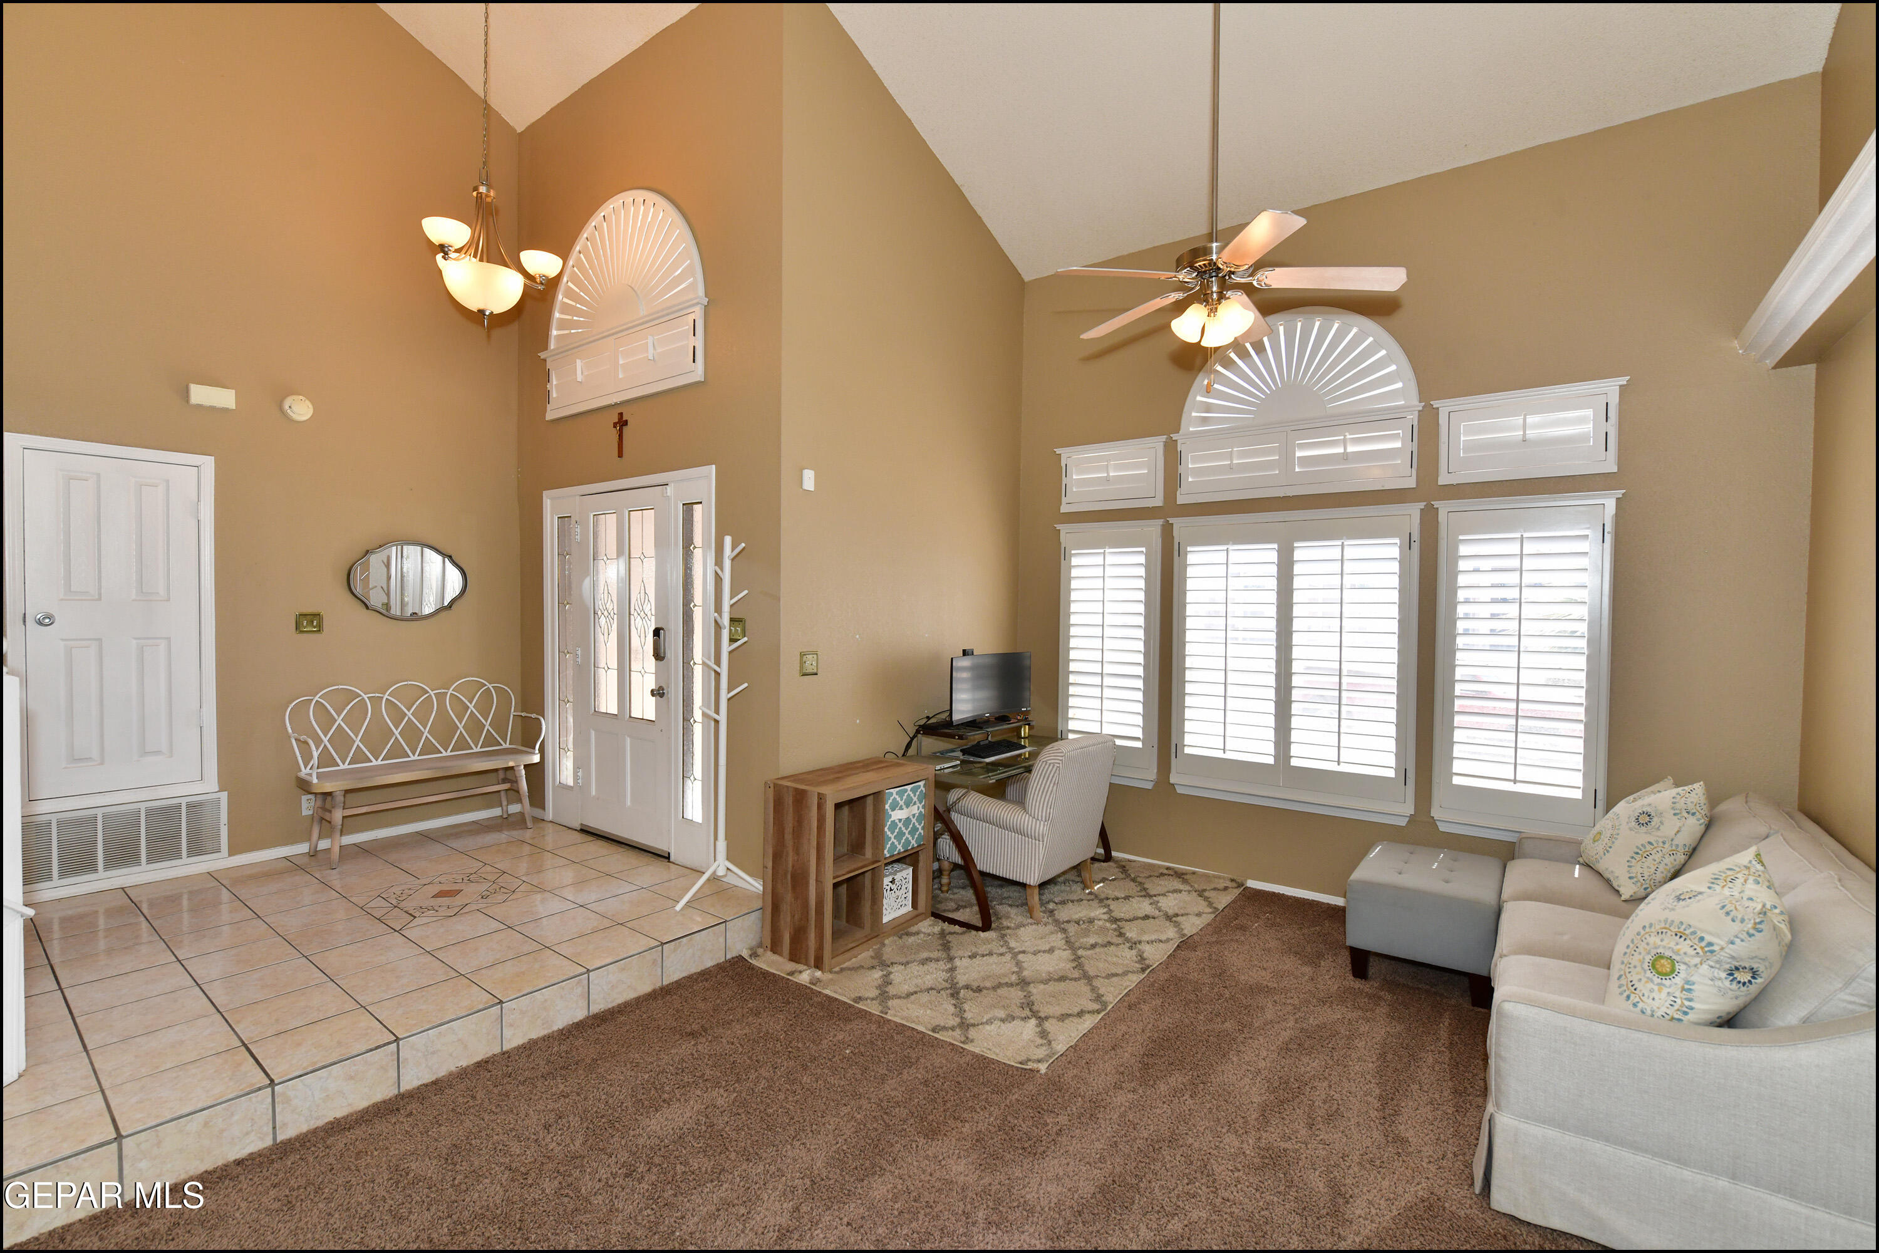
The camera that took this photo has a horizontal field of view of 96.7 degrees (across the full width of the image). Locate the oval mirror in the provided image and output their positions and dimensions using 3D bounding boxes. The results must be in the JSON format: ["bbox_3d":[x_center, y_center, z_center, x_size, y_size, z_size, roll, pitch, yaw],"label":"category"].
[{"bbox_3d":[-3.183,-0.275,5.039,0.035,0.476,0.635,1,2,39],"label":"oval mirror"}]

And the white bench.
[{"bbox_3d":[-3.011,0.795,4.906,0.460,0.920,1.235,1,2,39],"label":"white bench"}]

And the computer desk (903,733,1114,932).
[{"bbox_3d":[0.359,1.073,4.788,0.740,0.755,1.480,2,2,38],"label":"computer desk"}]

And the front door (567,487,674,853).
[{"bbox_3d":[-1.820,0.236,4.844,0.930,2.030,0.060,2,2,38],"label":"front door"}]

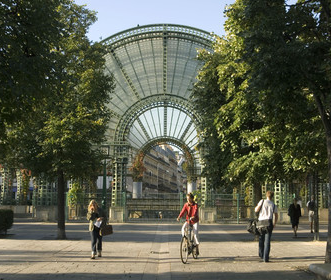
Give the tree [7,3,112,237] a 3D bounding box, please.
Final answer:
[{"bbox_3d":[-4.485,-1.149,20.964,4.900,10.545,4.800,0,-7,0],"label":"tree"}]

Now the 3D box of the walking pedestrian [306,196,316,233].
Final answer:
[{"bbox_3d":[7.068,3.605,23.793,0.520,1.789,0.420,-3,-7,20],"label":"walking pedestrian"}]

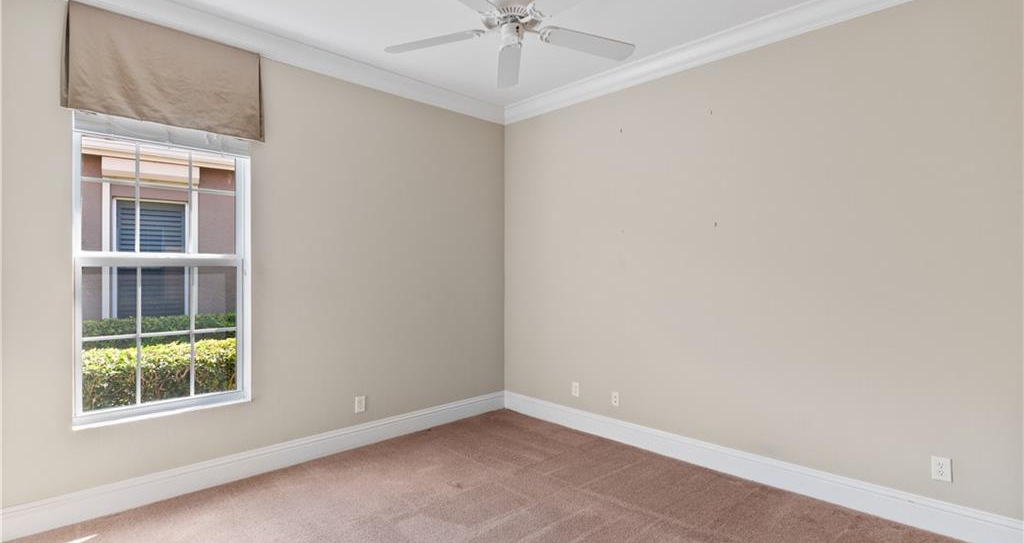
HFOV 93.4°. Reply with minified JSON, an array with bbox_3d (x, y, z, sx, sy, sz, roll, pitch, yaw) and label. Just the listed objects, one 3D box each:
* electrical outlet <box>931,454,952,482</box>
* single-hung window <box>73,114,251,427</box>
[{"bbox_3d":[2.281,1.049,2.562,0.010,0.118,0.074,0,0,-44],"label":"electrical outlet"},{"bbox_3d":[-2.139,-0.070,3.020,0.901,1.904,0.100,0,0,-44],"label":"single-hung window"}]

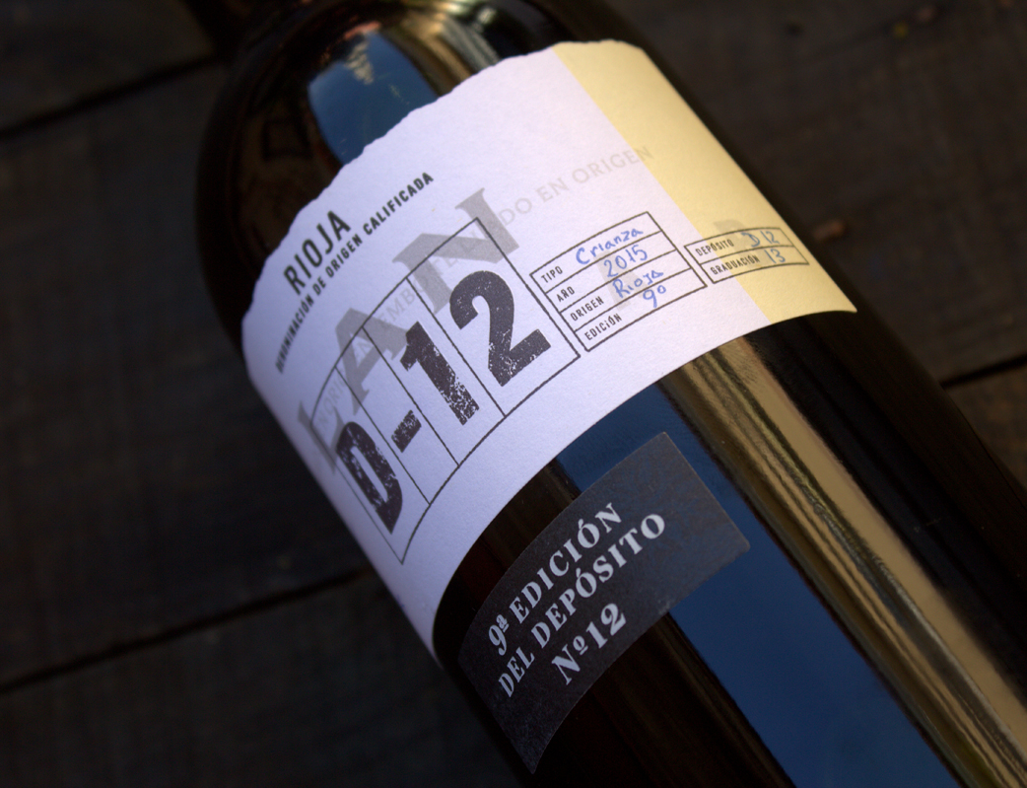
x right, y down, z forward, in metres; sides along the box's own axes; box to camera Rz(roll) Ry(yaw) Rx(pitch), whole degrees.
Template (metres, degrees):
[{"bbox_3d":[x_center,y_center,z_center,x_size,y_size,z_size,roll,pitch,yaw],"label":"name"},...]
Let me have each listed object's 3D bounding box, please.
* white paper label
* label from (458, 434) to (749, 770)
[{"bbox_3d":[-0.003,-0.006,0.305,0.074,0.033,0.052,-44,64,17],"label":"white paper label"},{"bbox_3d":[0.008,0.026,0.278,0.043,0.007,0.018,-49,62,26],"label":"label"}]

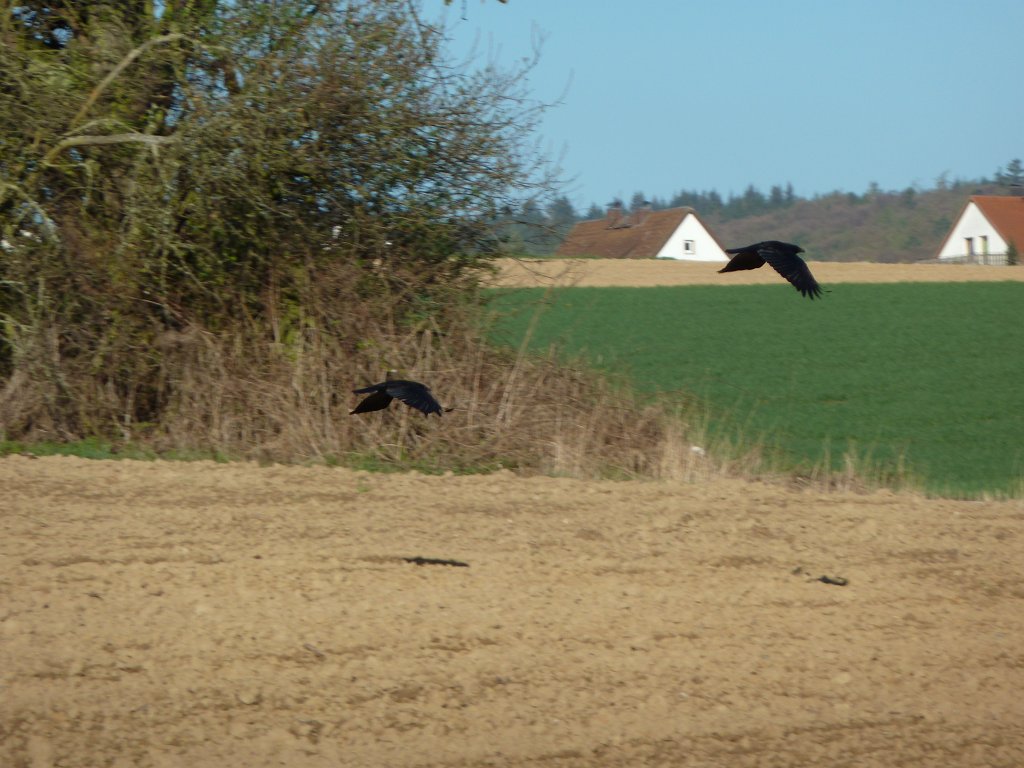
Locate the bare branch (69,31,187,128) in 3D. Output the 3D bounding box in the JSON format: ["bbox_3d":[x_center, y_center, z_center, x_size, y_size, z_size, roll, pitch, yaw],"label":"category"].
[{"bbox_3d":[-2.506,-1.984,58.000,0.760,0.630,0.300,-3,-2,0],"label":"bare branch"}]

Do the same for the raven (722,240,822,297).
[{"bbox_3d":[1.311,-0.581,45.000,0.500,0.250,0.800,-1,5,-37],"label":"raven"}]

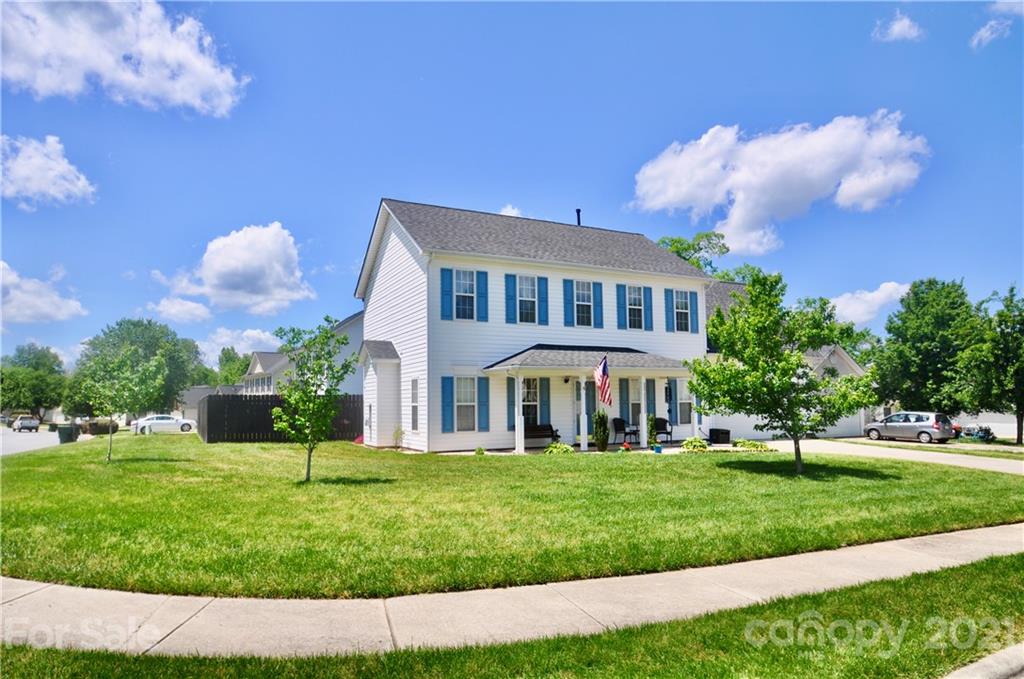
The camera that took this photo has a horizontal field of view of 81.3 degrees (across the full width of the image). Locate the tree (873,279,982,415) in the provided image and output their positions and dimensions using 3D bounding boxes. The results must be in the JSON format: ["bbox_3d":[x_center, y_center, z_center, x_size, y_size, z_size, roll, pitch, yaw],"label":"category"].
[{"bbox_3d":[23.175,1.002,33.380,5.061,8.874,5.061,-5,-7,34],"label":"tree"}]

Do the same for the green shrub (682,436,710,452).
[{"bbox_3d":[5.785,3.279,18.800,0.720,0.430,0.650,2,-6,-26],"label":"green shrub"}]

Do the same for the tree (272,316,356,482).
[{"bbox_3d":[-4.177,1.239,12.670,1.695,3.482,1.695,1,-6,-19],"label":"tree"}]

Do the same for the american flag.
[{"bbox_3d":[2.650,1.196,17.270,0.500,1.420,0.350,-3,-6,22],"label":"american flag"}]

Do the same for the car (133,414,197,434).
[{"bbox_3d":[-29.054,7.094,50.000,4.750,1.460,1.820,2,-6,-26],"label":"car"}]

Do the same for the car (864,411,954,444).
[{"bbox_3d":[21.439,4.729,32.300,1.700,1.520,4.050,2,-6,-26],"label":"car"}]

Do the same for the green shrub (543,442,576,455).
[{"bbox_3d":[1.250,2.877,15.695,0.880,0.360,0.800,-1,-6,0],"label":"green shrub"}]

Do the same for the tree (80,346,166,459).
[{"bbox_3d":[-11.947,1.966,18.408,2.228,3.504,2.228,3,-7,-34],"label":"tree"}]

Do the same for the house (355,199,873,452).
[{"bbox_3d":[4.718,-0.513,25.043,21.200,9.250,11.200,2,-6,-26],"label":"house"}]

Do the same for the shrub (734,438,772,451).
[{"bbox_3d":[7.872,3.441,19.600,1.050,0.380,0.650,2,-6,-26],"label":"shrub"}]

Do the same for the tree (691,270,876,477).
[{"bbox_3d":[6.545,0.771,14.812,4.301,4.996,4.086,-3,-6,25],"label":"tree"}]

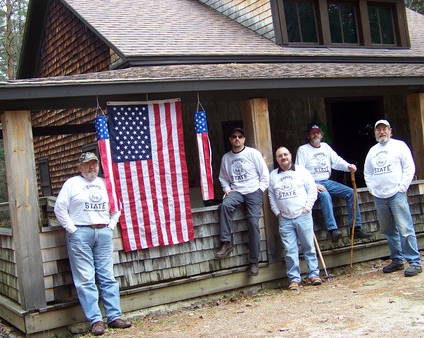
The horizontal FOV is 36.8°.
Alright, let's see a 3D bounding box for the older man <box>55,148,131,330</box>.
[{"bbox_3d":[-1.201,0.732,6.300,0.610,1.740,0.460,-6,0,-22],"label":"older man"}]

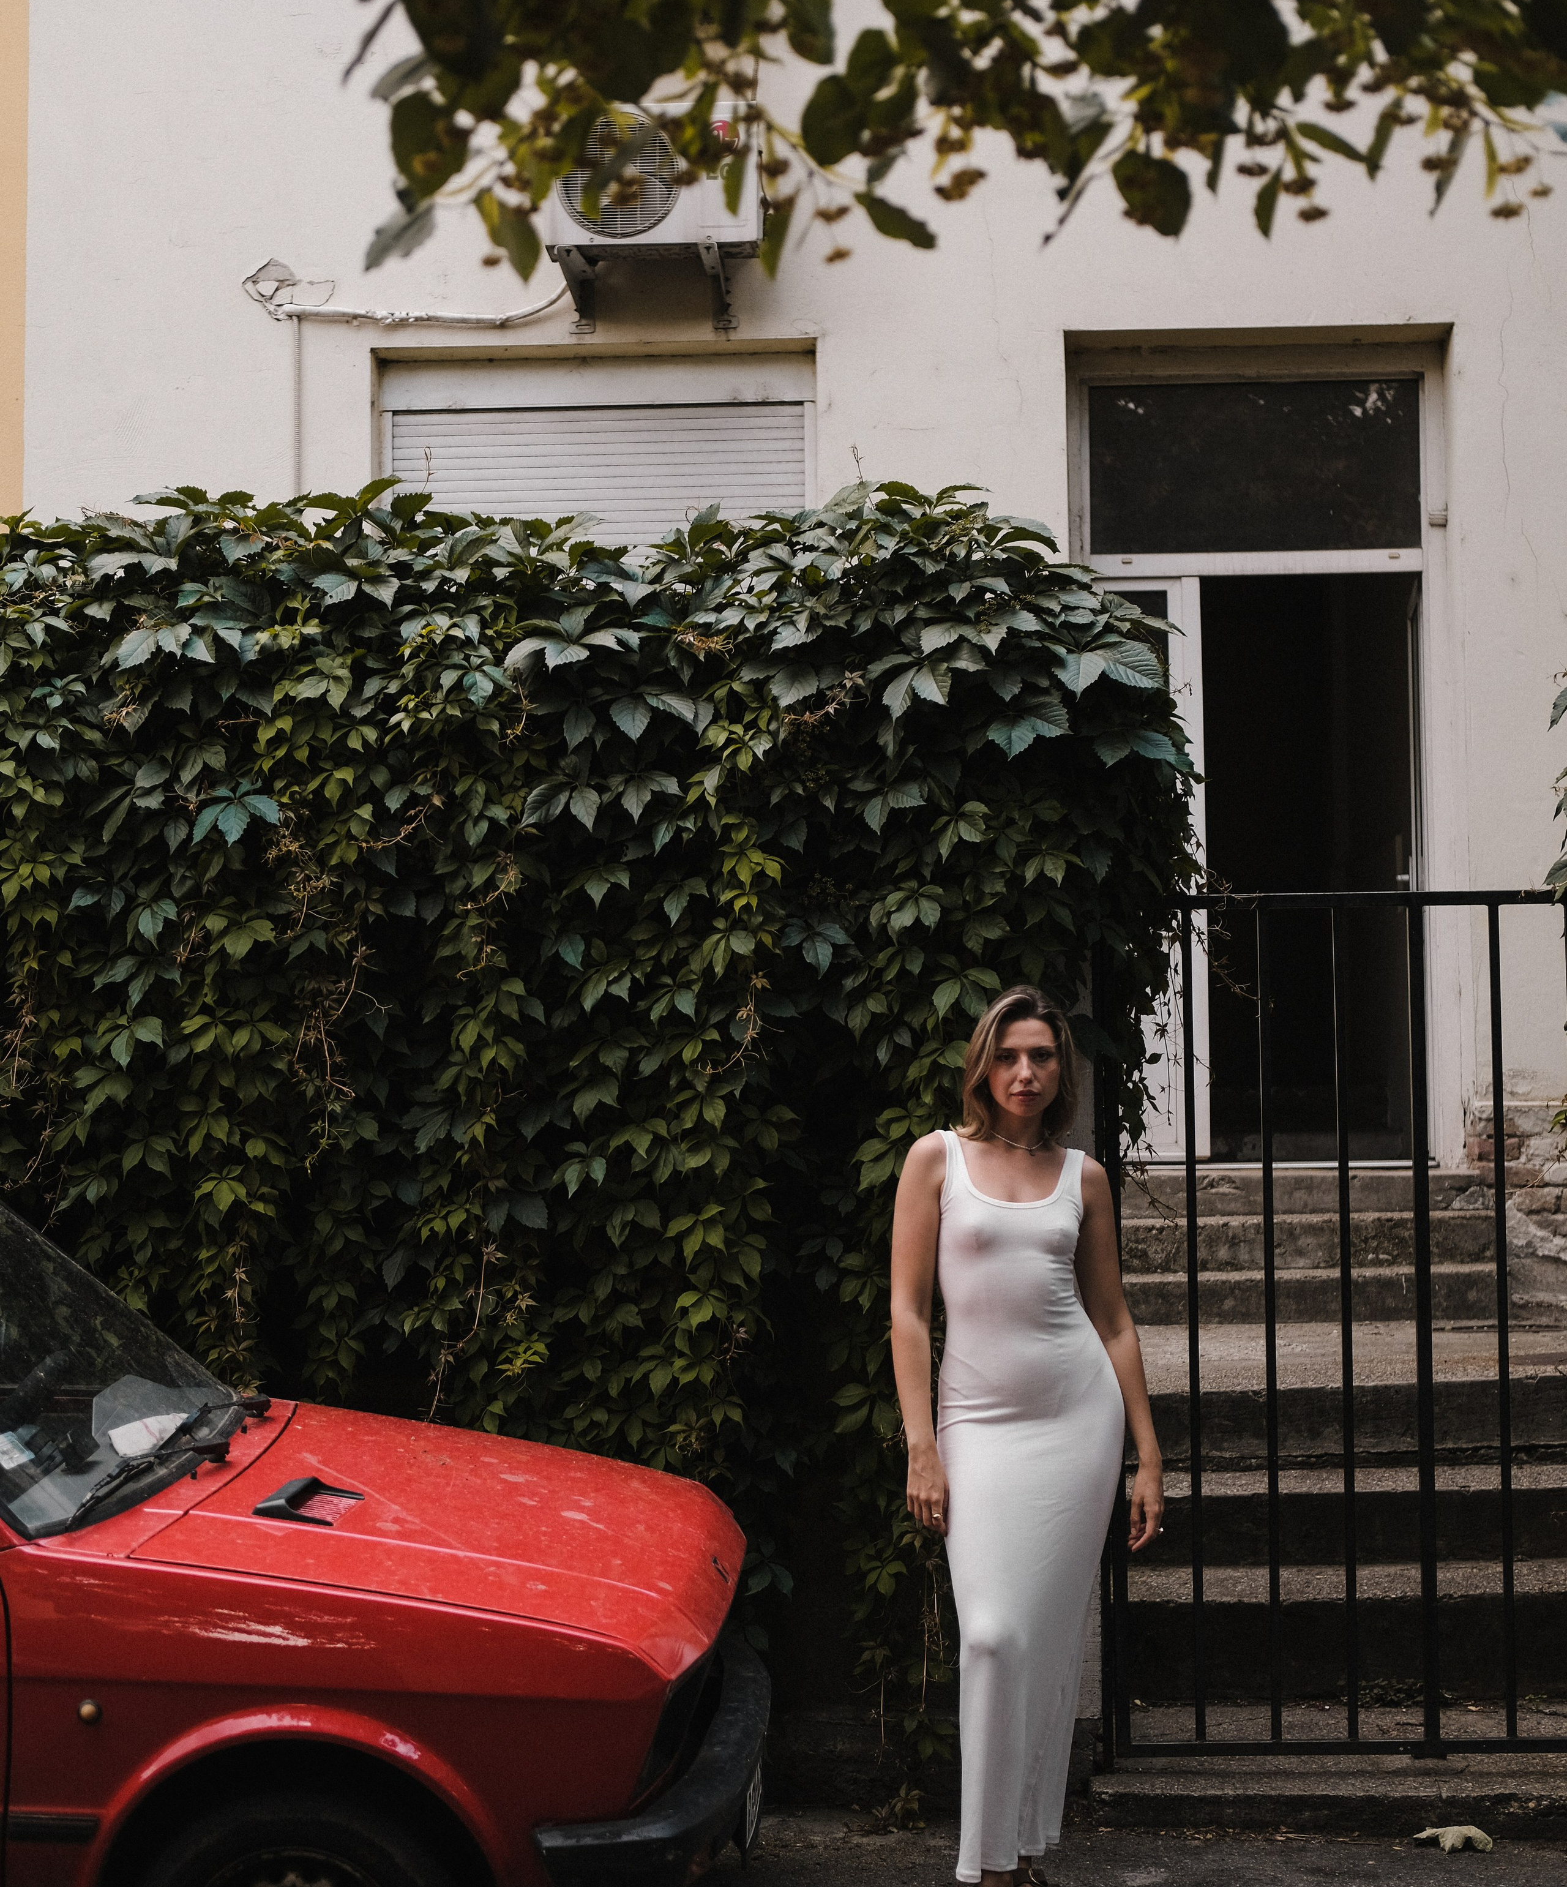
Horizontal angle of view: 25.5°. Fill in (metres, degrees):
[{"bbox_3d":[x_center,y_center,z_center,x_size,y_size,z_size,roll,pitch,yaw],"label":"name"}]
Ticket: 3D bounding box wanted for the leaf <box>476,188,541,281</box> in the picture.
[{"bbox_3d":[-0.206,-0.532,2.600,0.045,0.068,0.025,0,-3,-17],"label":"leaf"}]

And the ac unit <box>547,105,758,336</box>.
[{"bbox_3d":[-0.448,-2.502,11.980,0.735,0.700,0.320,-1,-3,1],"label":"ac unit"}]

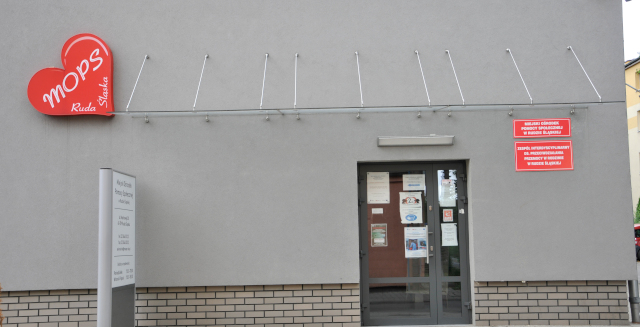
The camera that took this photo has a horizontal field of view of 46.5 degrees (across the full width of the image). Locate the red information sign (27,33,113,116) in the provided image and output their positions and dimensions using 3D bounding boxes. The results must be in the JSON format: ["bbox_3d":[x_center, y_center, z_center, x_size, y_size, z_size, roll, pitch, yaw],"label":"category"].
[{"bbox_3d":[-3.254,-1.154,9.773,1.103,1.079,0.130,-1,-5,0],"label":"red information sign"}]

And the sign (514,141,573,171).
[{"bbox_3d":[2.908,-0.095,9.677,0.747,0.387,0.025,-1,-5,0],"label":"sign"}]

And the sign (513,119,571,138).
[{"bbox_3d":[2.892,-0.452,9.708,0.743,0.246,0.025,-1,-5,0],"label":"sign"}]

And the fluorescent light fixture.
[{"bbox_3d":[1.245,-0.276,9.670,0.979,0.129,0.100,-1,-5,0],"label":"fluorescent light fixture"}]

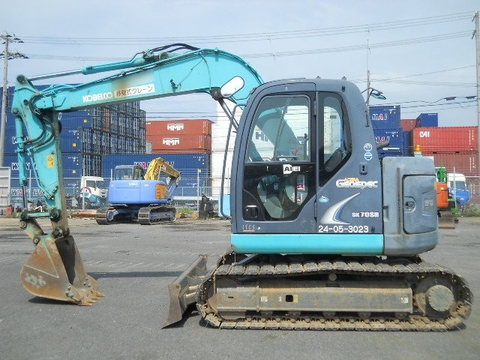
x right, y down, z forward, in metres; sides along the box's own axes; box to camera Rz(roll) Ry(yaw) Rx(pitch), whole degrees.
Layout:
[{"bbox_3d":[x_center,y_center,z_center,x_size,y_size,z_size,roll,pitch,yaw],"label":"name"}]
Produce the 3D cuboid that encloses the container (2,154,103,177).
[{"bbox_3d":[-22.935,-1.531,64.248,12.190,2.900,2.440,0,0,10],"label":"container"}]

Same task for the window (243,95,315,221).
[{"bbox_3d":[0.404,-0.236,5.980,0.760,1.340,0.080,0,0,4],"label":"window"}]

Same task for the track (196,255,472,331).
[{"bbox_3d":[0.980,1.220,6.050,2.830,0.640,0.460,0,0,3],"label":"track"}]

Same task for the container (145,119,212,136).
[{"bbox_3d":[-11.478,-9.506,104.249,12.190,2.590,2.440,0,0,10],"label":"container"}]

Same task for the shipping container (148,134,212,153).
[{"bbox_3d":[-12.129,-6.828,103.749,12.190,2.590,2.440,0,0,10],"label":"shipping container"}]

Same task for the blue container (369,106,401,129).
[{"bbox_3d":[14.967,-6.848,64.360,6.060,2.590,2.440,0,0,13],"label":"blue container"}]

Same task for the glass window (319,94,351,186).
[{"bbox_3d":[0.994,-0.413,5.940,0.350,0.980,0.060,0,0,4],"label":"glass window"}]

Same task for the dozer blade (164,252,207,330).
[{"bbox_3d":[-0.630,1.330,7.050,0.240,0.460,2.300,0,0,3],"label":"dozer blade"}]

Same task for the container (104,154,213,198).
[{"bbox_3d":[-9.346,-0.260,64.439,12.190,5.200,2.440,0,0,10],"label":"container"}]

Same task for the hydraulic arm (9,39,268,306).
[{"bbox_3d":[-1.030,-0.090,7.230,3.700,3.260,0.750,0,0,3],"label":"hydraulic arm"}]

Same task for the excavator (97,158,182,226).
[{"bbox_3d":[-4.250,0.420,24.800,2.400,2.900,4.200,0,0,18],"label":"excavator"}]

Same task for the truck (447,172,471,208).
[{"bbox_3d":[15.100,0.950,43.600,5.000,2.750,2.300,0,0,15],"label":"truck"}]

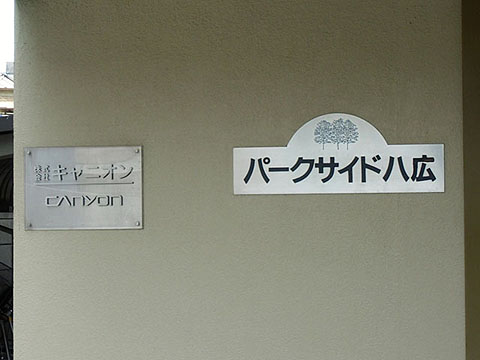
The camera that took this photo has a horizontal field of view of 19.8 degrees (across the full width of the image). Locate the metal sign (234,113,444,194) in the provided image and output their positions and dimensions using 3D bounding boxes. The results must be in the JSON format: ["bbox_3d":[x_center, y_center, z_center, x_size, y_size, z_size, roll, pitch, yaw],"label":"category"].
[{"bbox_3d":[0.295,-0.080,4.119,0.630,0.242,0.010,-1,-3,7],"label":"metal sign"}]

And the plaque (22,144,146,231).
[{"bbox_3d":[-0.478,0.026,4.209,0.369,0.253,0.012,-1,-3,7],"label":"plaque"}]

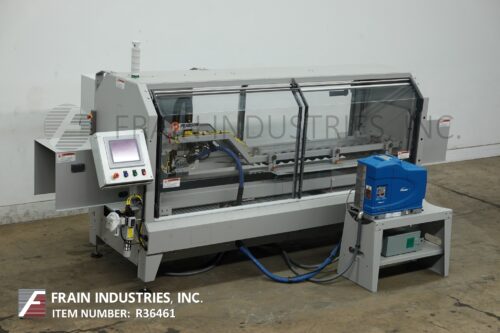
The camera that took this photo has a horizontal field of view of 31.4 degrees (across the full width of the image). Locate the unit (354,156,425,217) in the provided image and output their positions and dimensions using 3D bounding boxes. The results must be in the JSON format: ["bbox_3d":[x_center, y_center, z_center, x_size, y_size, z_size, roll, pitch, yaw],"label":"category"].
[{"bbox_3d":[1.241,0.163,7.862,0.600,0.475,0.295,-6,17,-32],"label":"unit"}]

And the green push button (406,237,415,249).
[{"bbox_3d":[1.438,0.685,7.910,0.085,0.090,0.020,-6,17,-32],"label":"green push button"}]

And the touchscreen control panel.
[{"bbox_3d":[-0.976,-0.060,6.818,0.403,0.399,0.125,-6,-10,-34],"label":"touchscreen control panel"}]

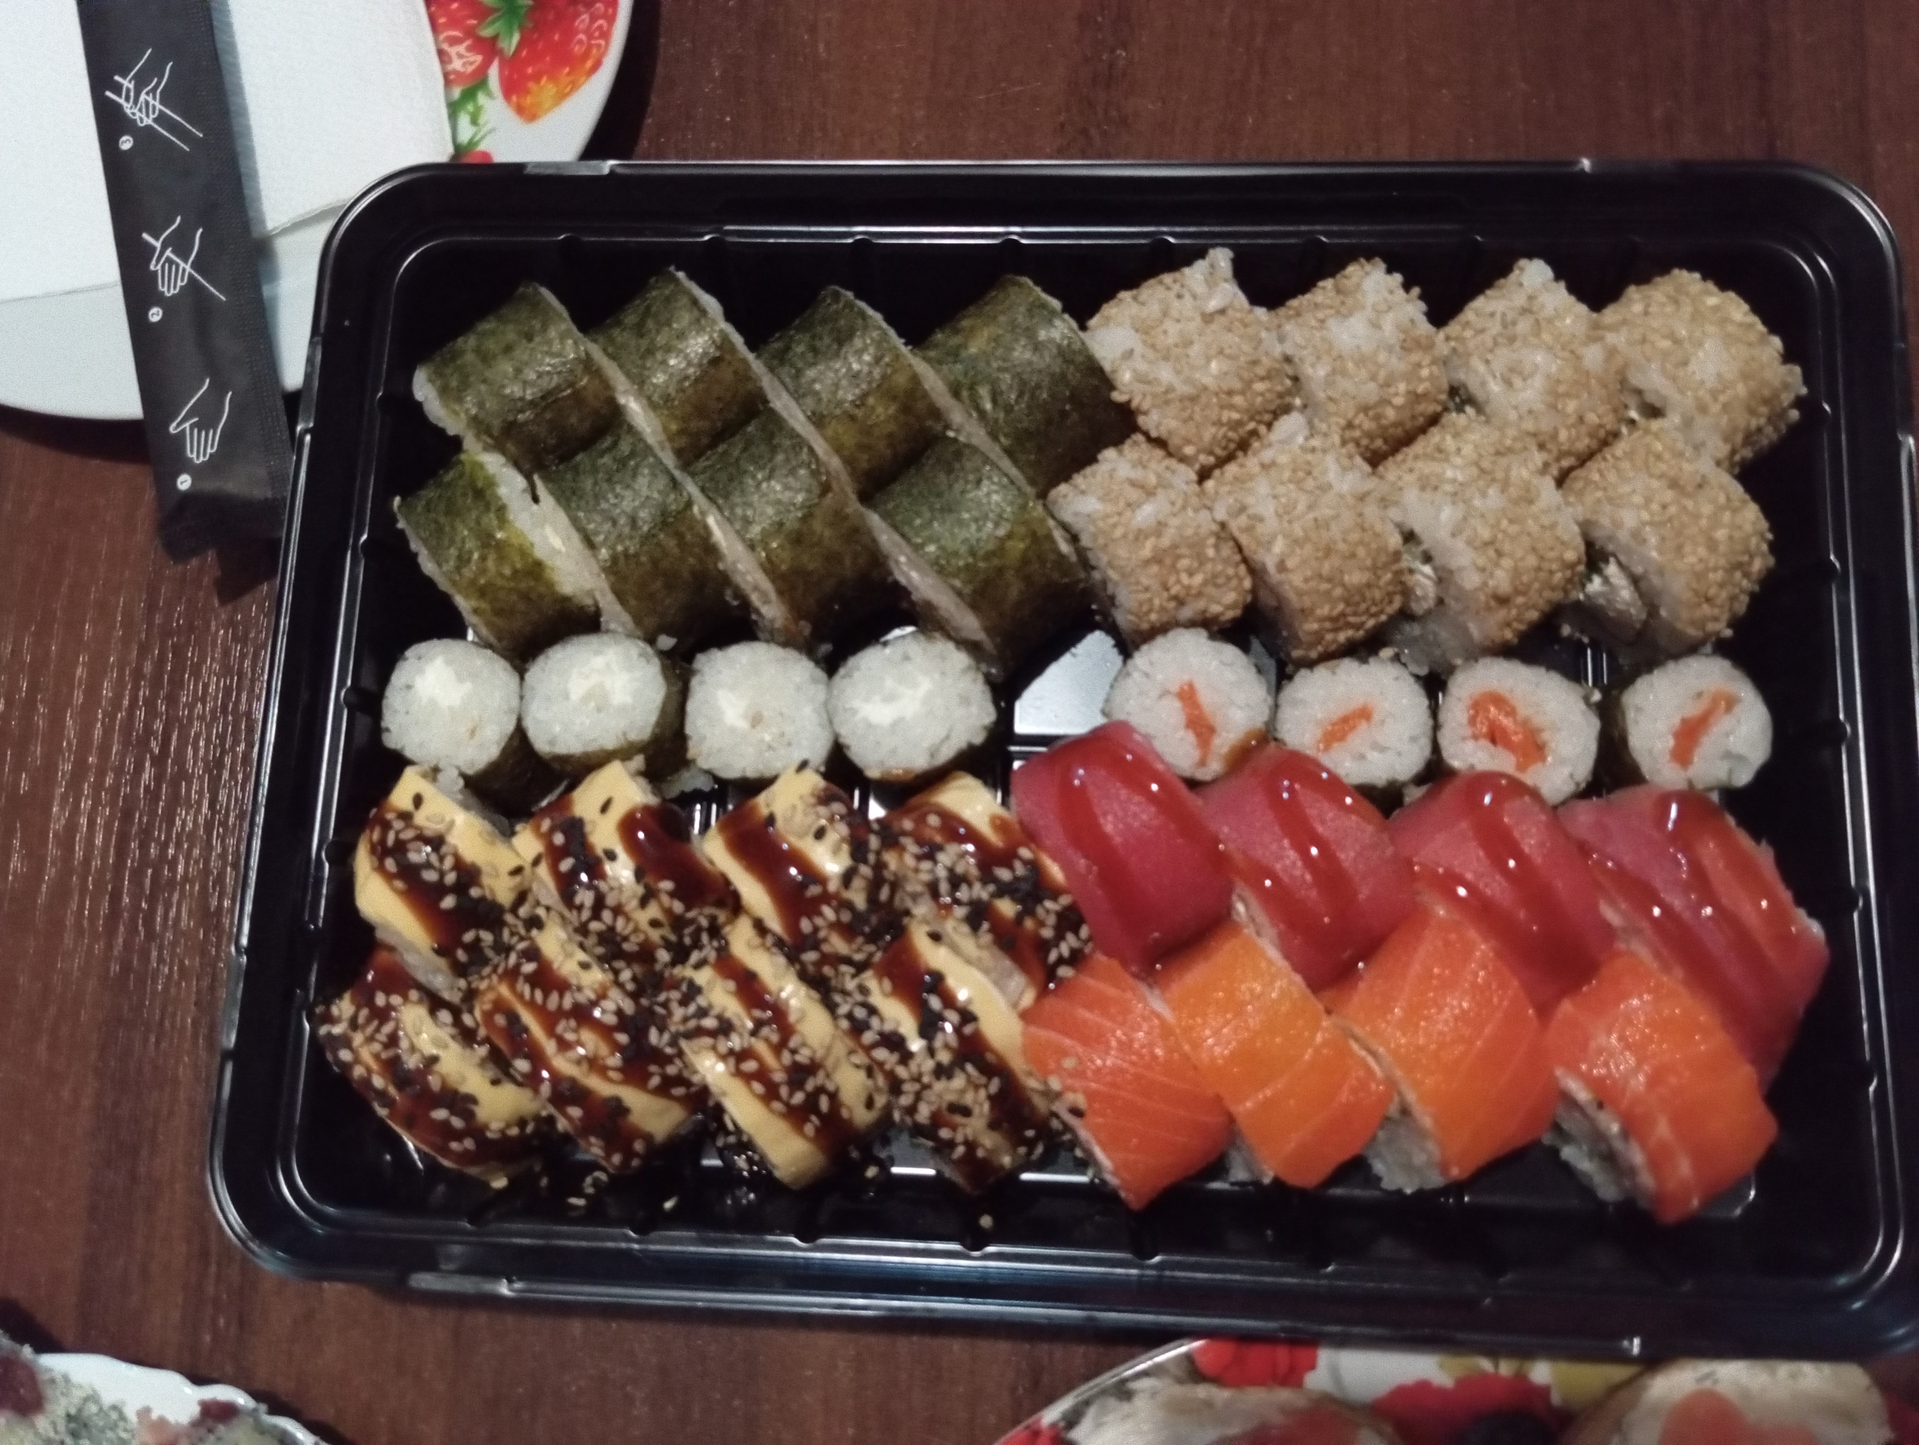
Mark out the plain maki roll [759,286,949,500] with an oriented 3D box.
[{"bbox_3d":[-0.021,-0.066,0.315,0.025,0.031,0.032,-35,79,-3],"label":"plain maki roll"}]

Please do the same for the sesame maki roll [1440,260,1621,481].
[{"bbox_3d":[0.112,-0.068,0.305,0.025,0.032,0.033,-33,78,-2],"label":"sesame maki roll"}]

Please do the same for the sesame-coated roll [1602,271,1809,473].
[{"bbox_3d":[0.148,-0.070,0.306,0.025,0.035,0.039,-27,79,-2],"label":"sesame-coated roll"}]

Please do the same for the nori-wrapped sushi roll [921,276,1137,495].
[{"bbox_3d":[0.015,-0.069,0.313,0.028,0.037,0.039,-40,80,-4],"label":"nori-wrapped sushi roll"}]

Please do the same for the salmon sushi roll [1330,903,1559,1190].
[{"bbox_3d":[0.096,0.064,0.310,0.026,0.039,0.045,-31,78,-2],"label":"salmon sushi roll"}]

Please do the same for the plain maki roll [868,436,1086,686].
[{"bbox_3d":[0.004,-0.035,0.335,0.027,0.041,0.043,-34,78,-3],"label":"plain maki roll"}]

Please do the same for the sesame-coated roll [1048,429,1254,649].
[{"bbox_3d":[0.037,-0.035,0.305,0.027,0.031,0.032,-31,78,-2],"label":"sesame-coated roll"}]

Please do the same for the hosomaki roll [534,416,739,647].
[{"bbox_3d":[-0.070,-0.041,0.342,0.025,0.041,0.042,-34,78,-3],"label":"hosomaki roll"}]

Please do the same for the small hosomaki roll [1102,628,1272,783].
[{"bbox_3d":[0.043,-0.001,0.300,0.029,0.026,0.030,-1,79,4],"label":"small hosomaki roll"}]

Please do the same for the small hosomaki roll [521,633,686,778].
[{"bbox_3d":[-0.069,-0.003,0.311,0.028,0.026,0.025,1,80,4],"label":"small hosomaki roll"}]

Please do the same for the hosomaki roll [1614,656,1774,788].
[{"bbox_3d":[0.134,0.003,0.293,0.026,0.026,0.027,2,79,5],"label":"hosomaki roll"}]

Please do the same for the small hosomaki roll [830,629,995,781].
[{"bbox_3d":[-0.009,-0.001,0.337,0.033,0.027,0.033,-1,79,4],"label":"small hosomaki roll"}]

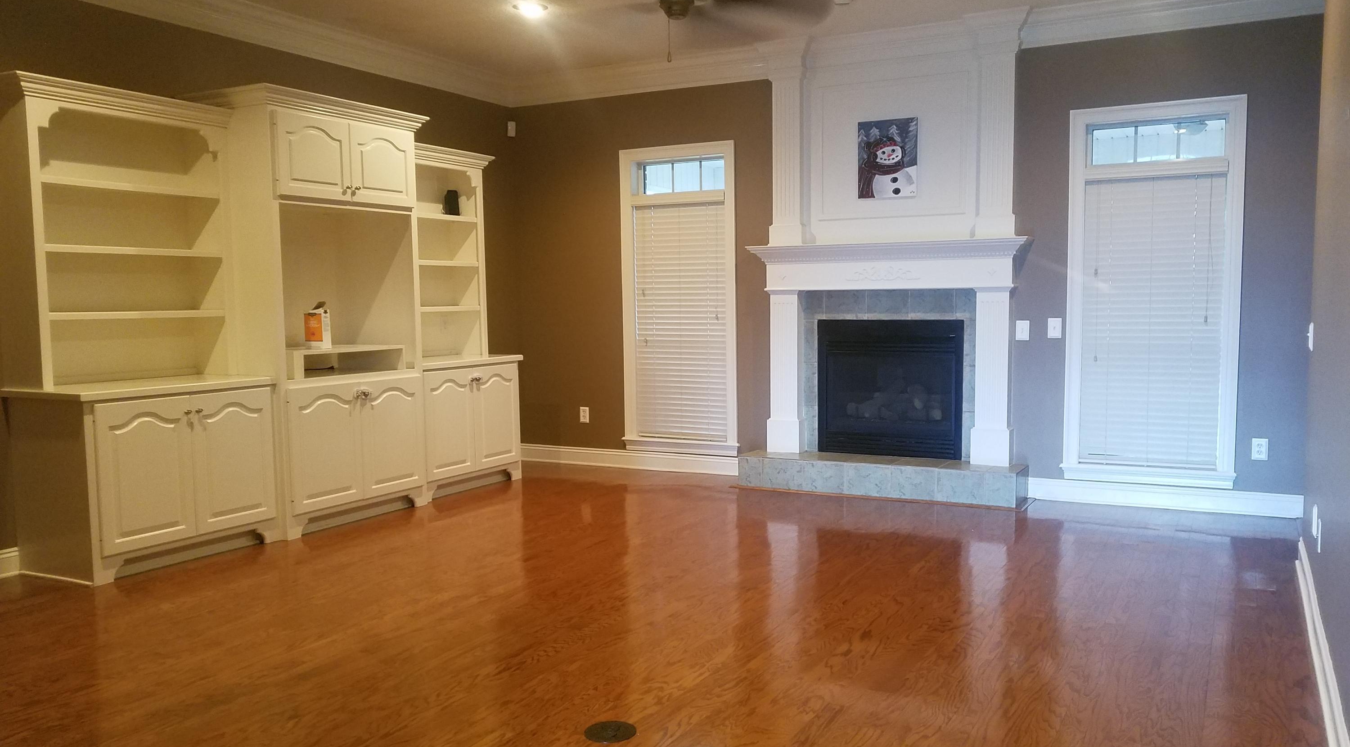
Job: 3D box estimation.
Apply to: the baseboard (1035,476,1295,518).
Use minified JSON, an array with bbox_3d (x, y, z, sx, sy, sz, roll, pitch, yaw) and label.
[{"bbox_3d":[2.963,0.758,6.210,1.520,0.146,0.034,2,5,29],"label":"baseboard"}]

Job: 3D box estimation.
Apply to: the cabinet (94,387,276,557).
[{"bbox_3d":[-2.716,0.485,5.379,0.506,0.776,1.026,2,5,29],"label":"cabinet"}]

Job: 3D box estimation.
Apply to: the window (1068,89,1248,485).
[{"bbox_3d":[2.880,-0.473,6.148,0.990,2.283,0.121,2,5,29],"label":"window"}]

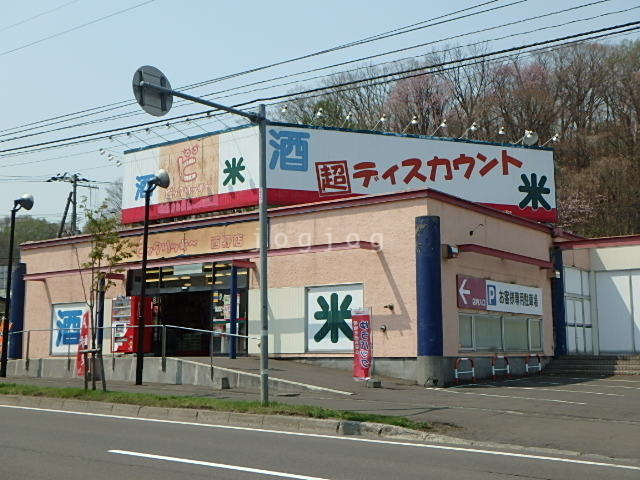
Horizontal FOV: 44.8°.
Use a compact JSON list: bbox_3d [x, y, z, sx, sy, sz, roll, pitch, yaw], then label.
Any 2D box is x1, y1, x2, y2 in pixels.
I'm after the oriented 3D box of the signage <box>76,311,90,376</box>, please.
[{"bbox_3d":[-6.975,3.067,22.900,0.500,1.880,0.100,-6,-10,37],"label":"signage"}]

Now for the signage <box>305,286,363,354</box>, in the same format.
[{"bbox_3d":[0.387,2.248,22.030,2.050,1.910,0.080,-6,-10,37],"label":"signage"}]

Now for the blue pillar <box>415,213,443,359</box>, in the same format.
[{"bbox_3d":[2.853,1.209,20.253,0.650,3.640,0.650,0,-8,0],"label":"blue pillar"}]

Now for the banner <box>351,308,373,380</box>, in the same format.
[{"bbox_3d":[1.044,2.611,19.400,0.600,1.800,0.080,-6,-10,37],"label":"banner"}]

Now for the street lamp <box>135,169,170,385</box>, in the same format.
[{"bbox_3d":[-4.847,1.037,22.403,0.500,6.160,0.850,-6,-10,37],"label":"street lamp"}]

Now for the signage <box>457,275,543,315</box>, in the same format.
[{"bbox_3d":[5.702,1.764,23.832,0.100,0.890,6.050,-6,-10,37],"label":"signage"}]

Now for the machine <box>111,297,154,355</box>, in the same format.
[{"bbox_3d":[-6.405,2.946,26.528,1.140,1.850,0.800,-6,-10,37],"label":"machine"}]

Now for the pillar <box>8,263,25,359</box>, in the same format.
[{"bbox_3d":[-12.460,2.881,31.963,0.650,3.800,0.650,-6,-10,37],"label":"pillar"}]

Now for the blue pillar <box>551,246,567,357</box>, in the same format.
[{"bbox_3d":[8.150,2.157,26.962,0.650,3.700,0.650,-6,-10,37],"label":"blue pillar"}]

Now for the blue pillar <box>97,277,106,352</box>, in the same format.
[{"bbox_3d":[-7.589,2.584,26.928,0.180,2.880,0.180,-6,-10,37],"label":"blue pillar"}]

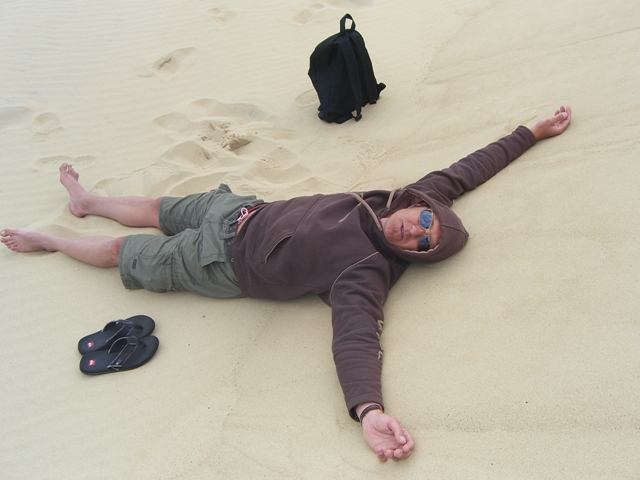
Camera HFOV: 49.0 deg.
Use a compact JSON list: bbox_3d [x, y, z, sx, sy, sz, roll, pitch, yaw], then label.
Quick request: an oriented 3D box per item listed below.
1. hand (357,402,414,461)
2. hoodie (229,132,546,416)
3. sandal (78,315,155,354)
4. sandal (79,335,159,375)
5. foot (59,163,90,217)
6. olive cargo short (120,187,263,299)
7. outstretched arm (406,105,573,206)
[{"bbox_3d":[0.168,0.497,1.836,0.100,0.080,0.160,-28,41,-7],"label":"hand"},{"bbox_3d":[0.165,-0.021,2.271,0.880,0.260,1.200,2,46,26],"label":"hoodie"},{"bbox_3d":[-0.702,0.327,2.434,0.285,0.060,0.110,-17,41,7],"label":"sandal"},{"bbox_3d":[-0.672,0.383,2.361,0.285,0.060,0.110,-15,41,8],"label":"sandal"},{"bbox_3d":[-1.069,-0.230,3.058,0.110,0.245,0.095,-5,18,28],"label":"foot"},{"bbox_3d":[-0.446,-0.034,2.582,0.580,0.220,0.480,2,46,26],"label":"olive cargo short"},{"bbox_3d":[0.592,-0.293,2.461,0.690,0.130,0.140,-31,41,-10],"label":"outstretched arm"}]

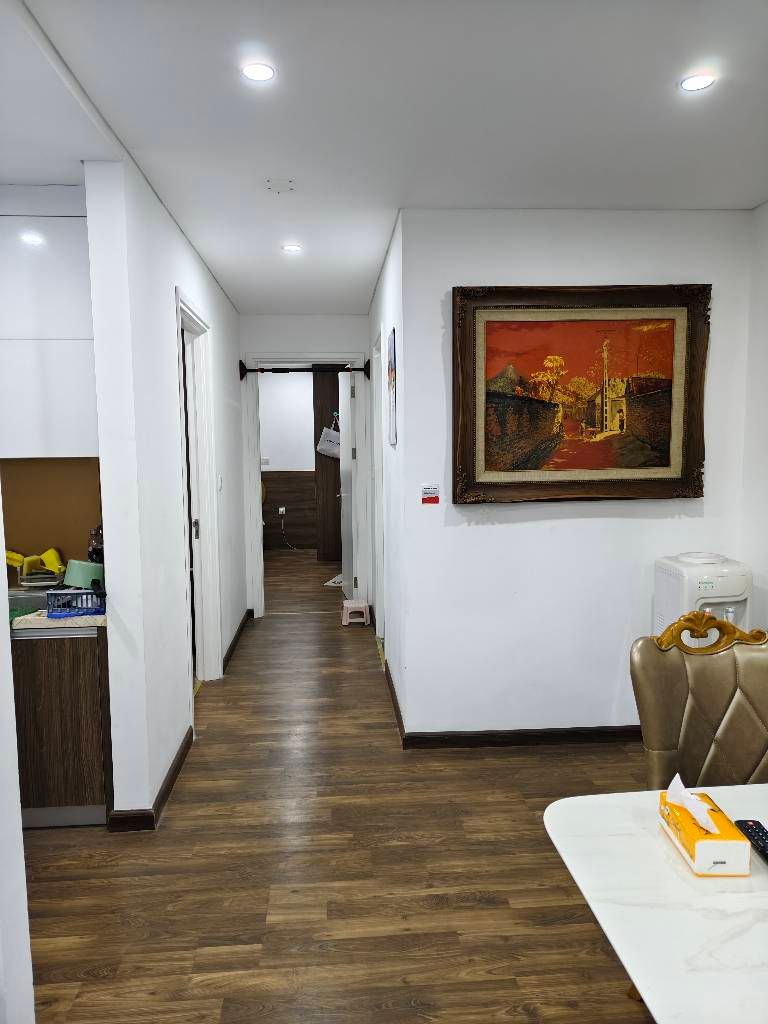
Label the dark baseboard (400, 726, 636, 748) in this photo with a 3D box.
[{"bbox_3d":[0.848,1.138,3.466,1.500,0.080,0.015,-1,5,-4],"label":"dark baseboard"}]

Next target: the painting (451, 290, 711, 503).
[{"bbox_3d":[0.950,-0.564,3.289,1.250,1.010,0.060,-1,5,-4],"label":"painting"}]

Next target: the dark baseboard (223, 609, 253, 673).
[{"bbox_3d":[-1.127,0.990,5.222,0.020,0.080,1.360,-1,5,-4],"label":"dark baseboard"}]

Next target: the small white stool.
[{"bbox_3d":[-0.243,0.880,5.884,0.235,0.165,0.210,-1,5,-4],"label":"small white stool"}]

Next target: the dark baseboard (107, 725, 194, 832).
[{"bbox_3d":[-1.031,1.187,3.097,0.185,0.080,0.815,-1,5,-4],"label":"dark baseboard"}]

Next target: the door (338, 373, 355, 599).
[{"bbox_3d":[-0.346,-0.223,6.600,0.040,2.220,0.820,-1,5,-11],"label":"door"}]

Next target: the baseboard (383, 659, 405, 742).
[{"bbox_3d":[0.059,1.093,4.013,0.015,0.080,1.220,-1,5,-4],"label":"baseboard"}]

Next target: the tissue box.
[{"bbox_3d":[0.597,0.603,1.280,0.093,0.065,0.173,0,5,0],"label":"tissue box"}]

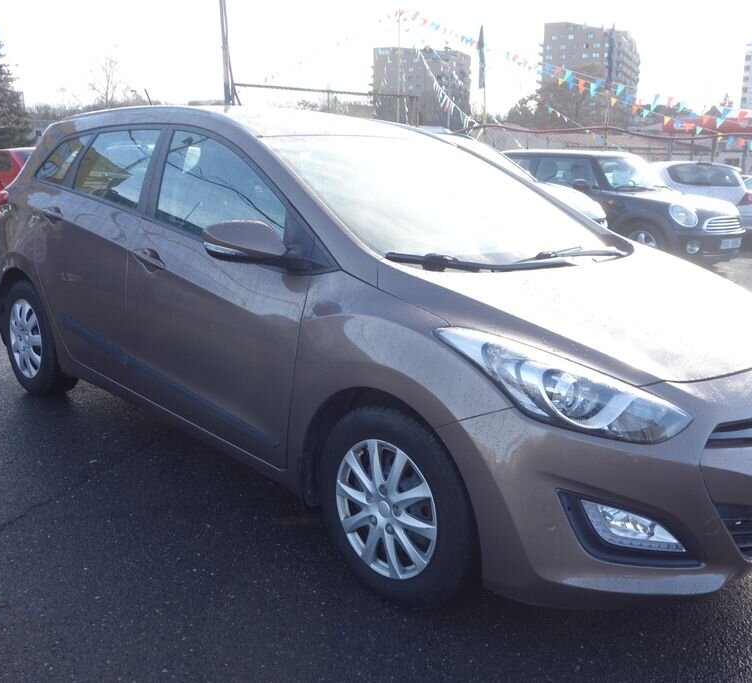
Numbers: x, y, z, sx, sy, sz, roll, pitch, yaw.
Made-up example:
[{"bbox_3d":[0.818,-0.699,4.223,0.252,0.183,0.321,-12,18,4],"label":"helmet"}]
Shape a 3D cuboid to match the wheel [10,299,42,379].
[{"bbox_3d":[-1.785,-0.020,4.200,0.160,0.420,0.420,-11,17,-43],"label":"wheel"}]

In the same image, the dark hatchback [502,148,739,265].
[{"bbox_3d":[2.840,-1.730,10.300,1.690,1.410,3.720,-9,16,-38],"label":"dark hatchback"}]

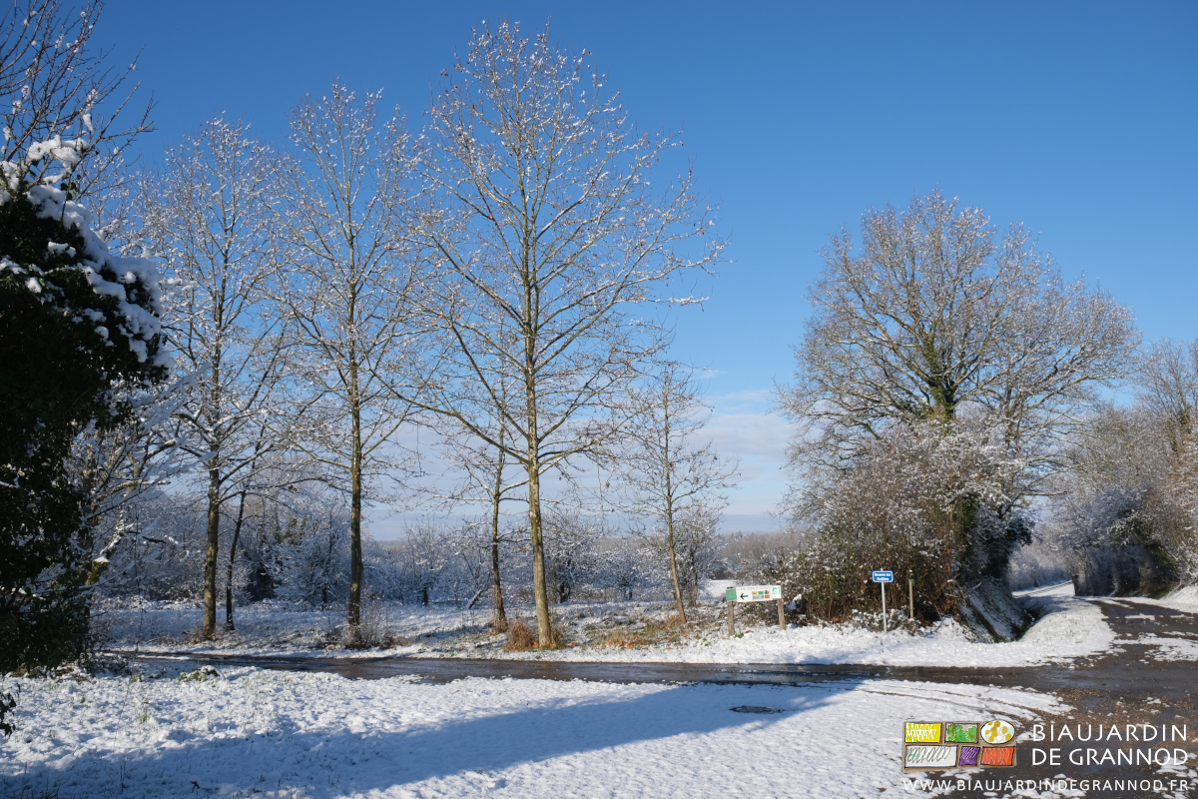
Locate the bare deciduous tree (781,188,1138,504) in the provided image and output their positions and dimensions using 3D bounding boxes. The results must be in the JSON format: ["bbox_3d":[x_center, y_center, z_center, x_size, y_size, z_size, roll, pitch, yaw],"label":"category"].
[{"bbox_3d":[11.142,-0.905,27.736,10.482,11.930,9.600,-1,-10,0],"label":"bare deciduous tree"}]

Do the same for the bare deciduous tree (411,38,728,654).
[{"bbox_3d":[-0.742,-1.811,19.343,6.835,13.886,6.152,-1,-10,0],"label":"bare deciduous tree"}]

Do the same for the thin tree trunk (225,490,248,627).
[{"bbox_3d":[-10.692,4.707,26.471,0.600,4.084,0.459,-1,-10,0],"label":"thin tree trunk"}]

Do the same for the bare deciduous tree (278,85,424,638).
[{"bbox_3d":[-5.833,-1.190,21.124,3.599,13.510,3.599,-1,-10,0],"label":"bare deciduous tree"}]

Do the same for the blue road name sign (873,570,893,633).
[{"bbox_3d":[6.322,4.471,19.962,0.460,1.398,0.070,-5,-11,17],"label":"blue road name sign"}]

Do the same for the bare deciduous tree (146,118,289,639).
[{"bbox_3d":[-10.219,-0.920,24.042,3.794,14.241,3.604,-1,-10,0],"label":"bare deciduous tree"}]

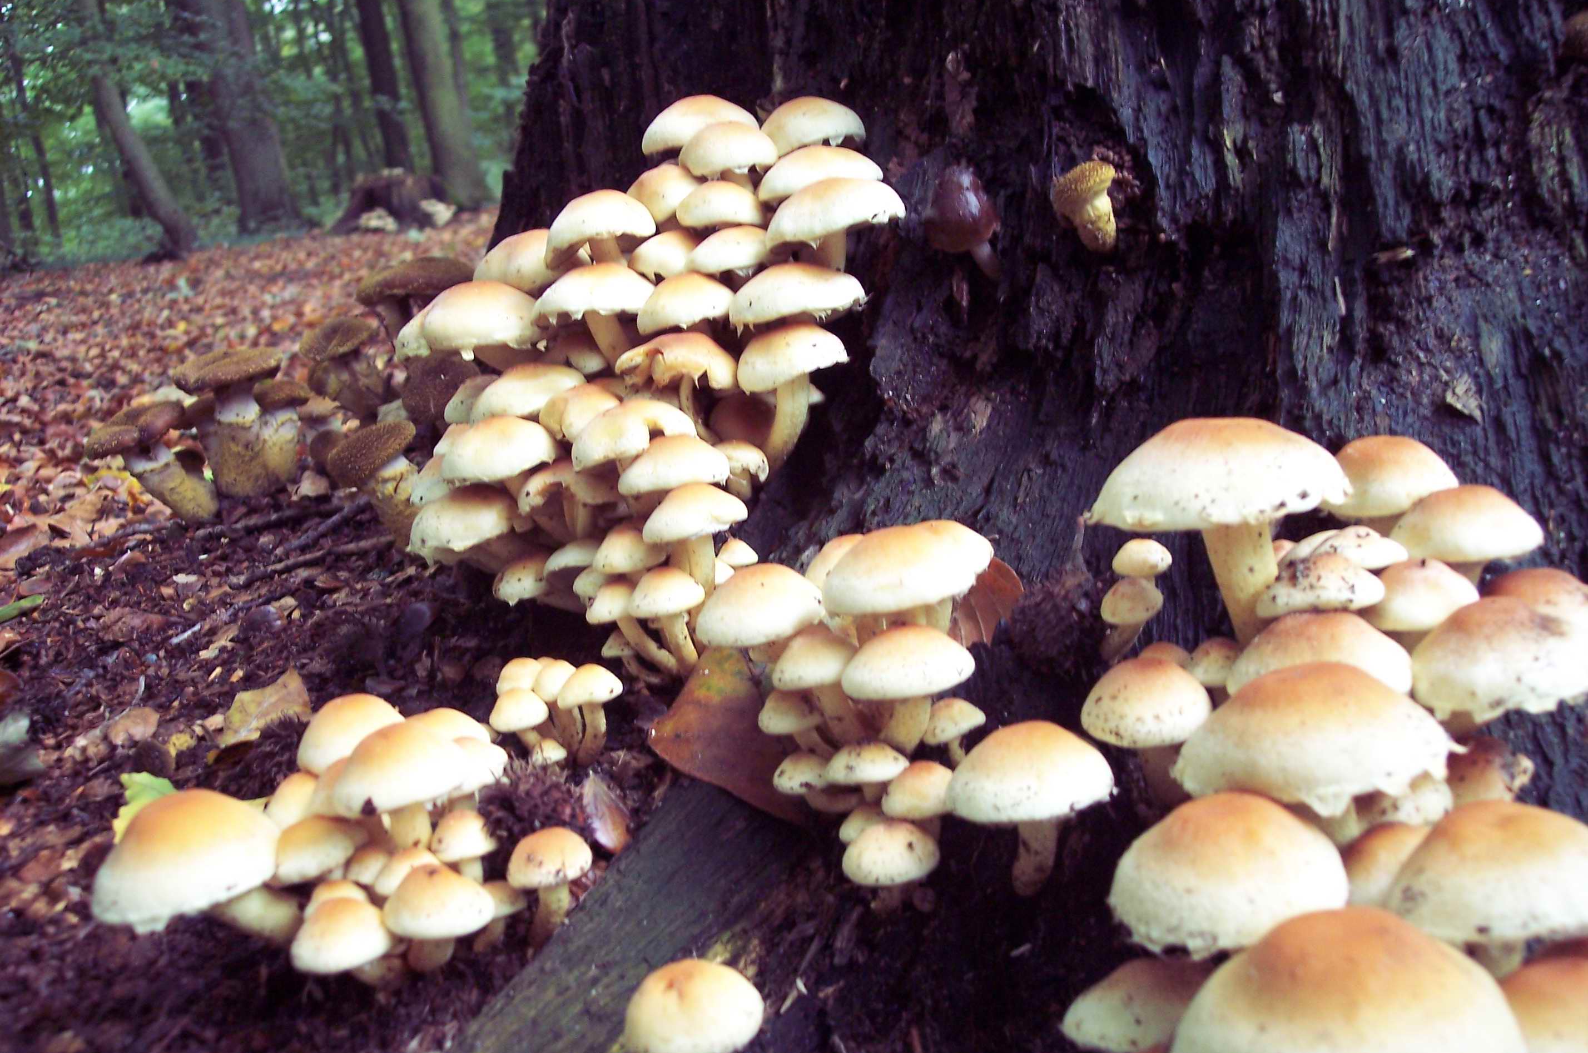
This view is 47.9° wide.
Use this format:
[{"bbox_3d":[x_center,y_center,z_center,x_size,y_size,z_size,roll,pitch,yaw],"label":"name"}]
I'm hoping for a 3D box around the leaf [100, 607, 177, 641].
[{"bbox_3d":[-0.321,0.049,0.868,0.035,0.008,0.021,8,36,7],"label":"leaf"}]

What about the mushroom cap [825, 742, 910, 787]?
[{"bbox_3d":[0.019,0.061,0.460,0.022,0.009,0.022,-7,13,2],"label":"mushroom cap"}]

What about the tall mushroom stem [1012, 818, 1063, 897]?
[{"bbox_3d":[0.061,0.080,0.445,0.010,0.024,0.010,9,11,9],"label":"tall mushroom stem"}]

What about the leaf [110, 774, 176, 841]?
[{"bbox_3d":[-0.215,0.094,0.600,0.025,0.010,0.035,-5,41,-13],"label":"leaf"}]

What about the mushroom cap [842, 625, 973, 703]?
[{"bbox_3d":[0.031,0.037,0.480,0.036,0.015,0.036,-8,12,3],"label":"mushroom cap"}]

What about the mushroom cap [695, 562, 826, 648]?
[{"bbox_3d":[-0.010,0.022,0.510,0.037,0.017,0.037,-11,13,2],"label":"mushroom cap"}]

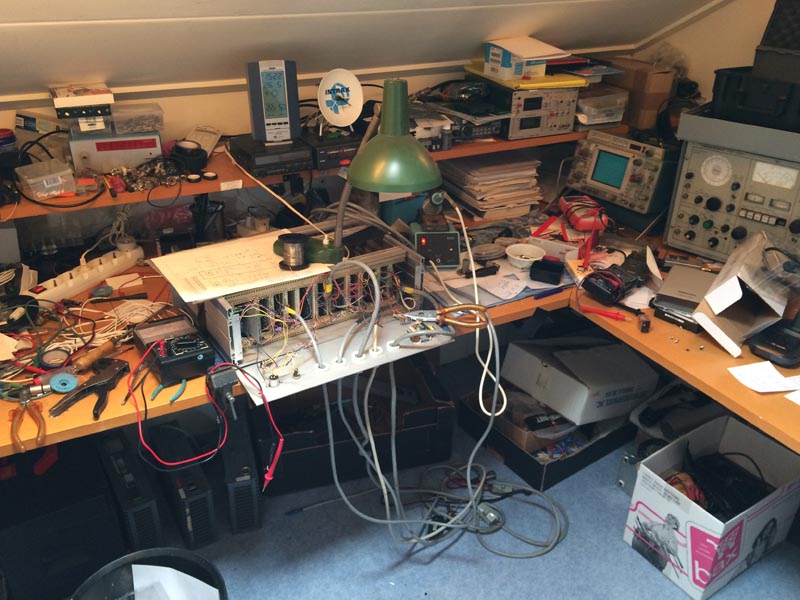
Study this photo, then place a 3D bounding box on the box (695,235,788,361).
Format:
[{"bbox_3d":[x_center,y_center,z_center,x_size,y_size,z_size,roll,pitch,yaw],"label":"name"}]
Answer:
[{"bbox_3d":[0.818,-0.018,1.561,0.131,0.101,0.290,48,48,7],"label":"box"}]

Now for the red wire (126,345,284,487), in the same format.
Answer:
[{"bbox_3d":[-0.403,0.245,1.394,0.270,0.300,0.200,-13,30,-23],"label":"red wire"}]

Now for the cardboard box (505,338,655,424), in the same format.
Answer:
[{"bbox_3d":[0.583,0.248,2.181,0.358,0.119,0.327,-2,23,-37],"label":"cardboard box"}]

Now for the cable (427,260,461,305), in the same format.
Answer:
[{"bbox_3d":[0.113,-0.051,1.689,0.040,0.040,0.240,-8,30,-16],"label":"cable"}]

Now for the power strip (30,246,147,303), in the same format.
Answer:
[{"bbox_3d":[-0.736,-0.055,1.594,0.052,0.045,0.315,13,30,24],"label":"power strip"}]

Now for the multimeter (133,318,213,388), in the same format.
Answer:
[{"bbox_3d":[-0.486,0.108,1.447,0.112,0.060,0.168,-16,31,-28],"label":"multimeter"}]

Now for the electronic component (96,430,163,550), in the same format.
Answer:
[{"bbox_3d":[-0.782,0.546,1.935,0.078,0.187,0.360,-17,33,-29],"label":"electronic component"}]

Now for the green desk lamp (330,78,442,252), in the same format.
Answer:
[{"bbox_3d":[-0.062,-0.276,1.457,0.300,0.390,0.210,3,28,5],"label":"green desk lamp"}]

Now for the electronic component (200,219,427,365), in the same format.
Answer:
[{"bbox_3d":[-0.199,-0.025,1.544,0.465,0.133,0.210,-16,32,-28],"label":"electronic component"}]

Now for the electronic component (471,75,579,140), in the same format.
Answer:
[{"bbox_3d":[0.358,-0.592,2.016,0.225,0.133,0.260,-12,31,-21],"label":"electronic component"}]

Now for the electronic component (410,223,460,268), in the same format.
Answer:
[{"bbox_3d":[0.093,-0.143,1.707,0.107,0.094,0.100,-1,27,-2],"label":"electronic component"}]

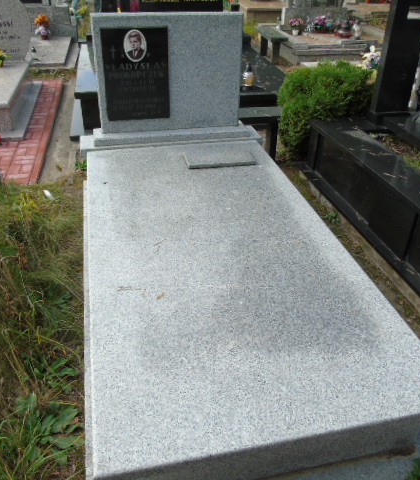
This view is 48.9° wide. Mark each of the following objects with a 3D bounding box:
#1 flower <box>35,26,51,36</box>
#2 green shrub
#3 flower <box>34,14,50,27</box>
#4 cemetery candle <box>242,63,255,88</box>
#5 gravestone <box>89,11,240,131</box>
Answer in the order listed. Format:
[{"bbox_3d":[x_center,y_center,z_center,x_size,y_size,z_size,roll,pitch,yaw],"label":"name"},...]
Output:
[{"bbox_3d":[-3.119,-3.882,8.606,0.290,0.180,0.260,-5,33,-11],"label":"flower"},{"bbox_3d":[1.126,-1.350,4.610,0.920,0.800,0.720,-5,33,-11],"label":"green shrub"},{"bbox_3d":[-3.112,-4.078,8.586,0.290,0.210,0.270,-5,33,-11],"label":"flower"},{"bbox_3d":[0.427,-1.772,4.958,0.110,0.235,0.110,-5,33,-11],"label":"cemetery candle"},{"bbox_3d":[-0.257,-1.080,3.042,0.940,0.715,0.080,-5,33,-11],"label":"gravestone"}]

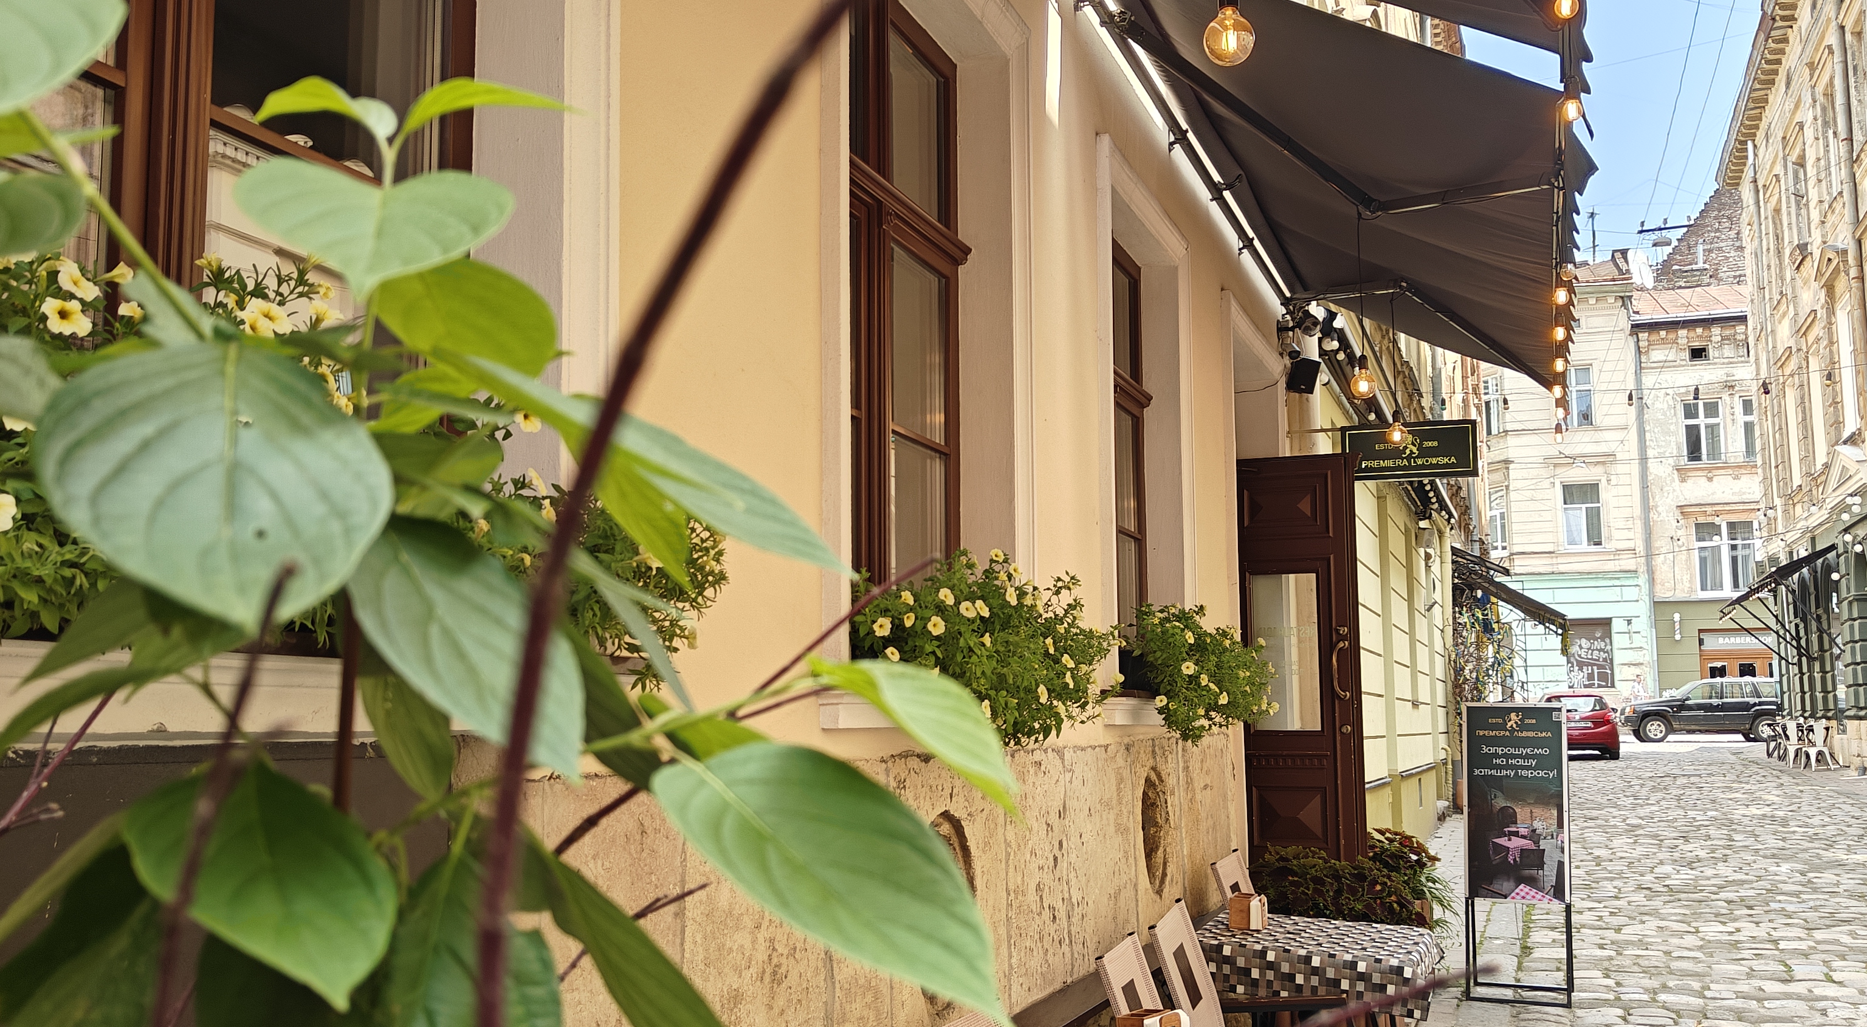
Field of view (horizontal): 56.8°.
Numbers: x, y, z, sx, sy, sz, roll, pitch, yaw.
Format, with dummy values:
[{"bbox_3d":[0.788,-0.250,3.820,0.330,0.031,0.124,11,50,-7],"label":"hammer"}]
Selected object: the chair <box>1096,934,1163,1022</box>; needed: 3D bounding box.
[{"bbox_3d":[0.785,1.601,4.481,0.610,0.910,0.500,-3,-7,20],"label":"chair"}]

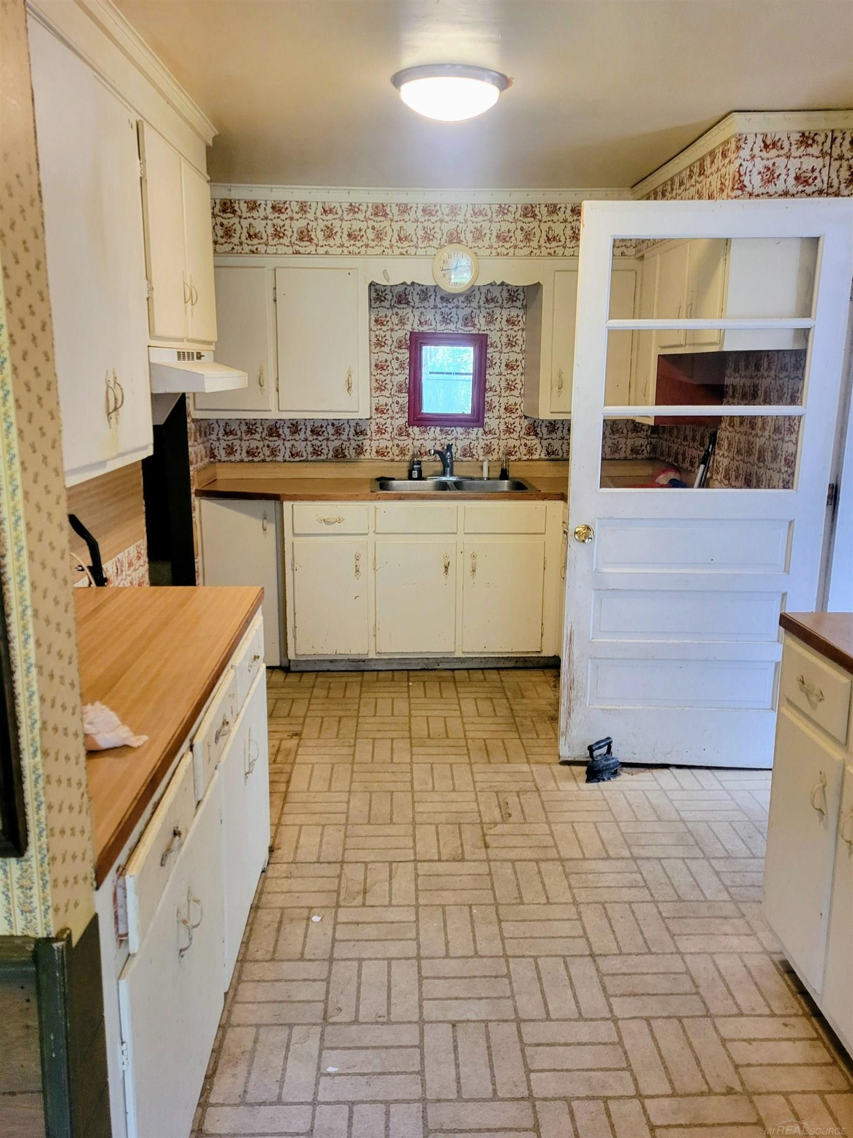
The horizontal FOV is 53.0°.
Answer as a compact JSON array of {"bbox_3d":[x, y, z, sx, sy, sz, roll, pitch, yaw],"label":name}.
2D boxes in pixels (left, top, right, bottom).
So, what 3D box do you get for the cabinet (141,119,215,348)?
[{"bbox_3d":[-0.929,-1.015,2.733,0.305,0.600,0.880,0,13,-2],"label":"cabinet"}]

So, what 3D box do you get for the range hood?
[{"bbox_3d":[-0.866,-0.653,2.786,0.435,0.123,0.810,0,13,-2],"label":"range hood"}]

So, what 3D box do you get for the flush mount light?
[{"bbox_3d":[0.071,-1.417,2.594,0.405,0.120,0.405,0,13,-2],"label":"flush mount light"}]

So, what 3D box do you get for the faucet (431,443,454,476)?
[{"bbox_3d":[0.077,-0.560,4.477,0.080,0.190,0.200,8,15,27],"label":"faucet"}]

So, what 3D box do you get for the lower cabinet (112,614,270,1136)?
[{"bbox_3d":[-0.754,0.658,1.889,0.605,0.850,1.410,0,13,-2],"label":"lower cabinet"}]

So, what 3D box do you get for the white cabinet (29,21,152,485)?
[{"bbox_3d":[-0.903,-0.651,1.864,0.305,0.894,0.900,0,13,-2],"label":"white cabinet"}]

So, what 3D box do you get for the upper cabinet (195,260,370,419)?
[{"bbox_3d":[-0.708,-1.144,4.288,0.860,0.748,0.330,0,13,-2],"label":"upper cabinet"}]

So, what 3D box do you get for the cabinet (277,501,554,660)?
[{"bbox_3d":[-0.020,0.012,4.467,1.375,0.847,0.560,0,13,-2],"label":"cabinet"}]

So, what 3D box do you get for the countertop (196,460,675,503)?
[{"bbox_3d":[0.052,-0.443,4.314,2.360,0.125,0.650,0,13,-2],"label":"countertop"}]

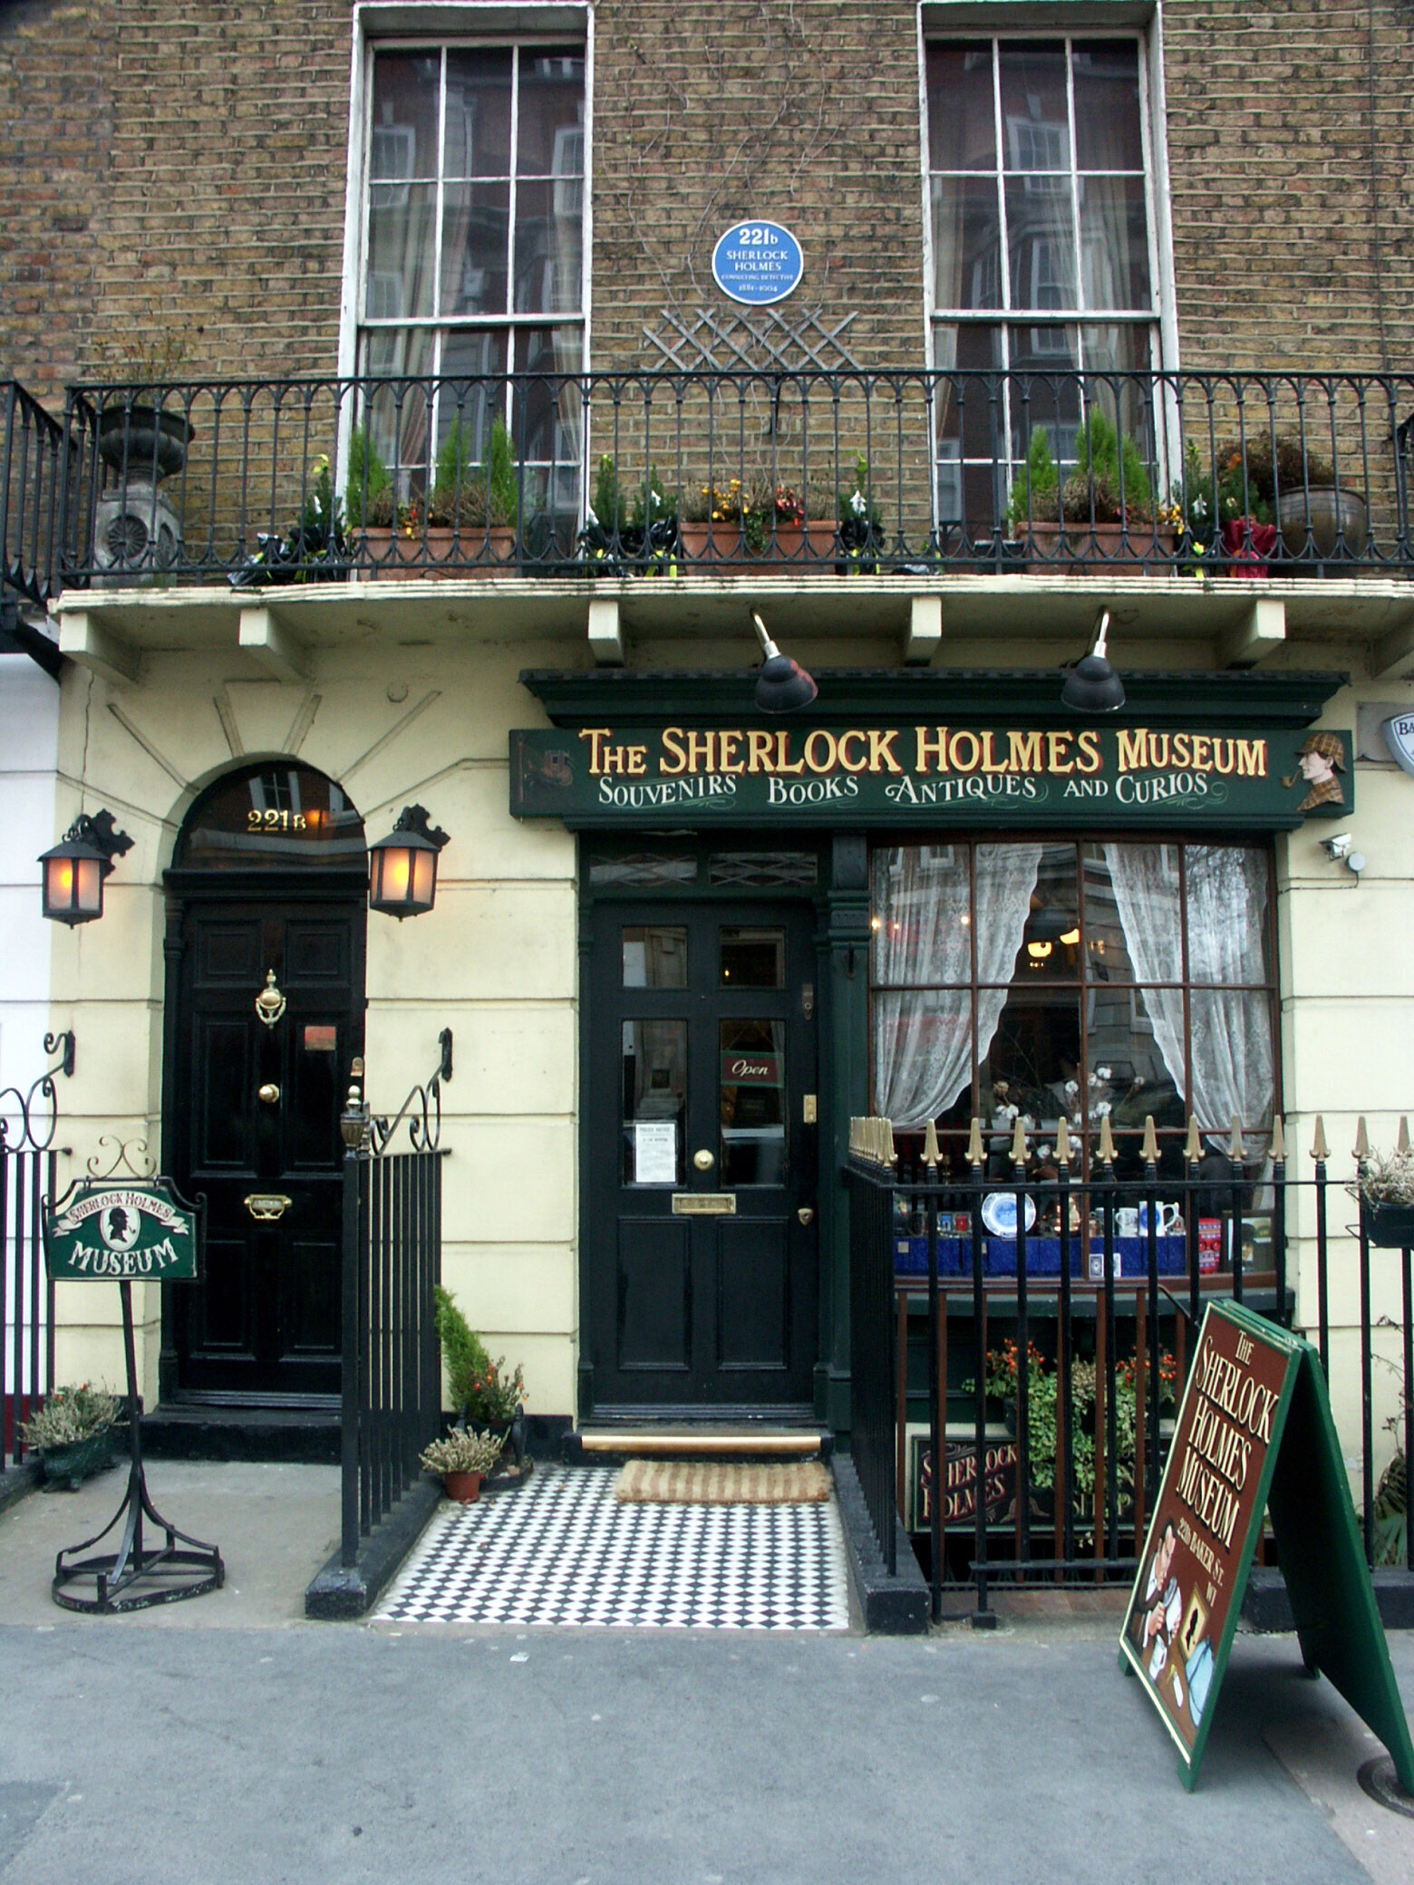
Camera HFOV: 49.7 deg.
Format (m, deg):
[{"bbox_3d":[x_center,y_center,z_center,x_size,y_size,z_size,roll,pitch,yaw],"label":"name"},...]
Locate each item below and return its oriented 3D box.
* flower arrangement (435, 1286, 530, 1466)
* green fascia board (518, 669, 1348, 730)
[{"bbox_3d":[-0.851,1.633,5.687,0.365,0.680,0.370,0,-7,2],"label":"flower arrangement"},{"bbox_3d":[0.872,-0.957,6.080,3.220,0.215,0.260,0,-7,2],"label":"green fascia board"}]

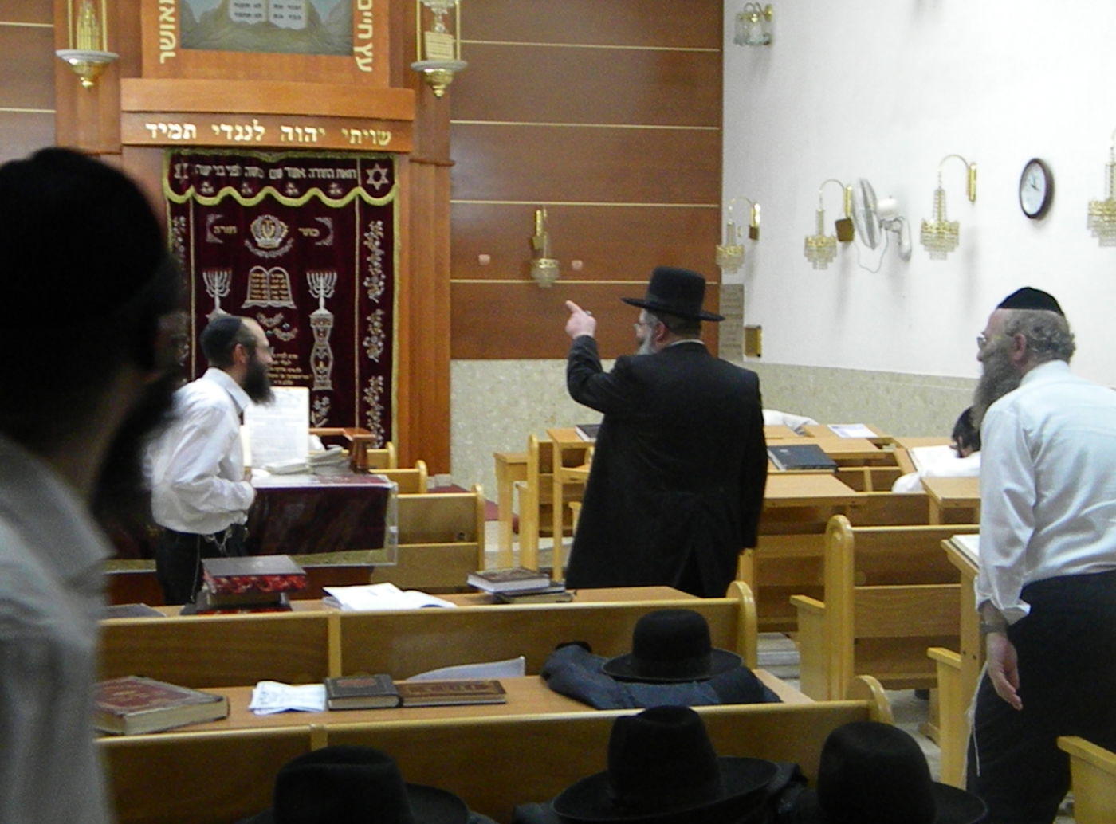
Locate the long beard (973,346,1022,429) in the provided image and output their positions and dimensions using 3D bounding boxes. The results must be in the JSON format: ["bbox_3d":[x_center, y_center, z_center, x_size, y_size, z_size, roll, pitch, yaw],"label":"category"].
[{"bbox_3d":[1.021,-0.056,4.200,0.120,0.200,0.150,1,3,15],"label":"long beard"}]

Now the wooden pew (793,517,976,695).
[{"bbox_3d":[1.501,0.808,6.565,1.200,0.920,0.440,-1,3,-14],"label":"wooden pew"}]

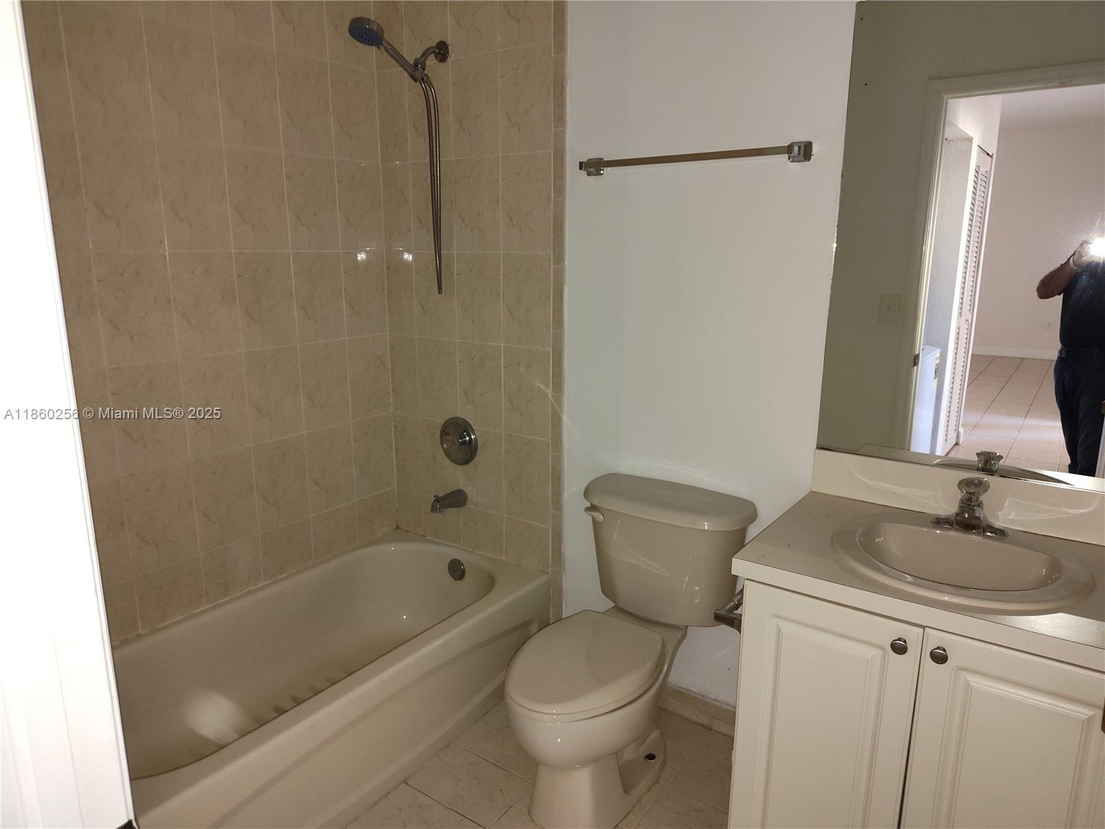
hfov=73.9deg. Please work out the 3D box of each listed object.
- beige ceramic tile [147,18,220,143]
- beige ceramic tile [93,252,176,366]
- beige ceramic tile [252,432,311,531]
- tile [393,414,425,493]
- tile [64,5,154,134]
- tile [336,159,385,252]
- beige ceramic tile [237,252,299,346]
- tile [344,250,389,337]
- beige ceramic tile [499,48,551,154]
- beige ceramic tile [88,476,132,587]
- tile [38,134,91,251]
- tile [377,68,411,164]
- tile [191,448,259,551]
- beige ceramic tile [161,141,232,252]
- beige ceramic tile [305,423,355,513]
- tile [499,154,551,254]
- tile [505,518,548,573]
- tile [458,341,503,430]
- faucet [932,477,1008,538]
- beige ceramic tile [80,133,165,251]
[{"bbox_3d":[-1.032,-0.926,2.059,0.010,0.304,0.201,9,15,34],"label":"beige ceramic tile"},{"bbox_3d":[-1.142,-0.290,2.018,0.010,0.301,0.200,9,15,34],"label":"beige ceramic tile"},{"bbox_3d":[-0.919,0.231,2.488,0.010,0.303,0.201,9,16,34],"label":"beige ceramic tile"},{"bbox_3d":[-0.562,0.149,2.856,0.144,0.303,0.010,9,16,34],"label":"tile"},{"bbox_3d":[-1.139,-0.883,1.883,0.010,0.301,0.200,9,15,34],"label":"tile"},{"bbox_3d":[-0.681,-0.734,2.606,0.010,0.302,0.201,9,15,34],"label":"tile"},{"bbox_3d":[-0.917,-0.366,2.356,0.010,0.302,0.200,9,16,34],"label":"beige ceramic tile"},{"bbox_3d":[-0.684,-0.438,2.677,0.010,0.303,0.202,9,16,34],"label":"tile"},{"bbox_3d":[-0.080,-0.964,2.257,0.200,0.302,0.010,9,15,34],"label":"beige ceramic tile"},{"bbox_3d":[-1.268,0.341,2.006,0.010,0.304,0.201,9,15,34],"label":"beige ceramic tile"},{"bbox_3d":[-1.266,-0.554,1.802,0.010,0.302,0.200,9,16,34],"label":"tile"},{"bbox_3d":[-0.554,-1.037,2.572,0.147,0.301,0.010,9,15,34],"label":"tile"},{"bbox_3d":[-1.036,0.266,2.329,0.010,0.302,0.200,9,16,34],"label":"tile"},{"bbox_3d":[-1.026,-0.623,2.113,0.010,0.301,0.200,9,15,34],"label":"beige ceramic tile"},{"bbox_3d":[-0.801,0.194,2.646,0.010,0.302,0.200,9,15,34],"label":"beige ceramic tile"},{"bbox_3d":[-0.082,-0.671,2.332,0.201,0.304,0.010,9,15,34],"label":"tile"},{"bbox_3d":[-0.086,0.457,2.579,0.200,0.171,0.010,9,15,34],"label":"tile"},{"bbox_3d":[-0.249,-0.099,2.567,0.200,0.301,0.010,9,15,34],"label":"tile"},{"bbox_3d":[0.920,0.207,1.614,0.155,0.128,0.135,9,15,34],"label":"faucet"},{"bbox_3d":[-1.145,-0.588,1.958,0.010,0.302,0.200,9,15,34],"label":"beige ceramic tile"}]

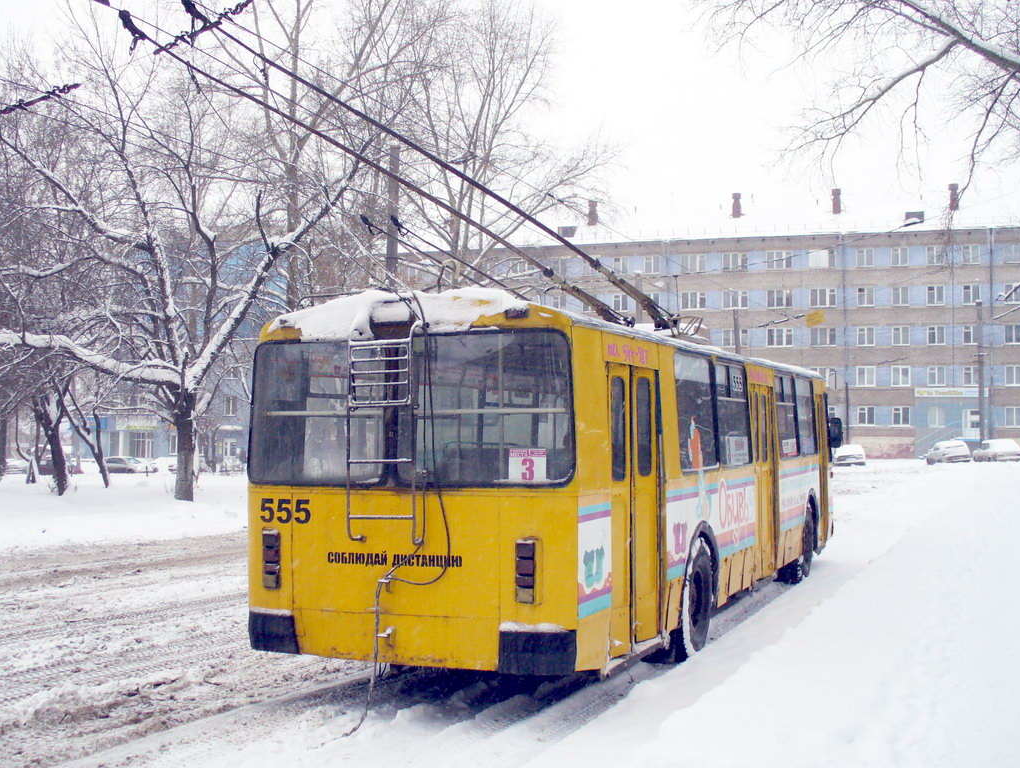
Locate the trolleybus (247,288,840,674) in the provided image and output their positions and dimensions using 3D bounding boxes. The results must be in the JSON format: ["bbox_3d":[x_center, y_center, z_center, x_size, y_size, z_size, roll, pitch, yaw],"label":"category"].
[{"bbox_3d":[1.630,1.050,12.600,2.550,3.100,11.600,-1,-3,24],"label":"trolleybus"}]

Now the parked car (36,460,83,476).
[{"bbox_3d":[-32.105,5.986,78.000,4.300,1.450,1.700,0,-2,0],"label":"parked car"}]

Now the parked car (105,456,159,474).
[{"bbox_3d":[-27.464,5.955,79.000,4.400,1.500,1.750,-1,-2,7],"label":"parked car"}]

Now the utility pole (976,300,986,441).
[{"bbox_3d":[29.706,-0.284,69.000,0.320,10.000,0.320,-1,-2,15],"label":"utility pole"}]

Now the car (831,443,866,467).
[{"bbox_3d":[18.173,3.848,58.500,1.680,1.430,4.100,-1,-3,16],"label":"car"}]

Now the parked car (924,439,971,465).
[{"bbox_3d":[24.328,3.873,61.000,1.700,1.450,4.100,-1,-2,7],"label":"parked car"}]

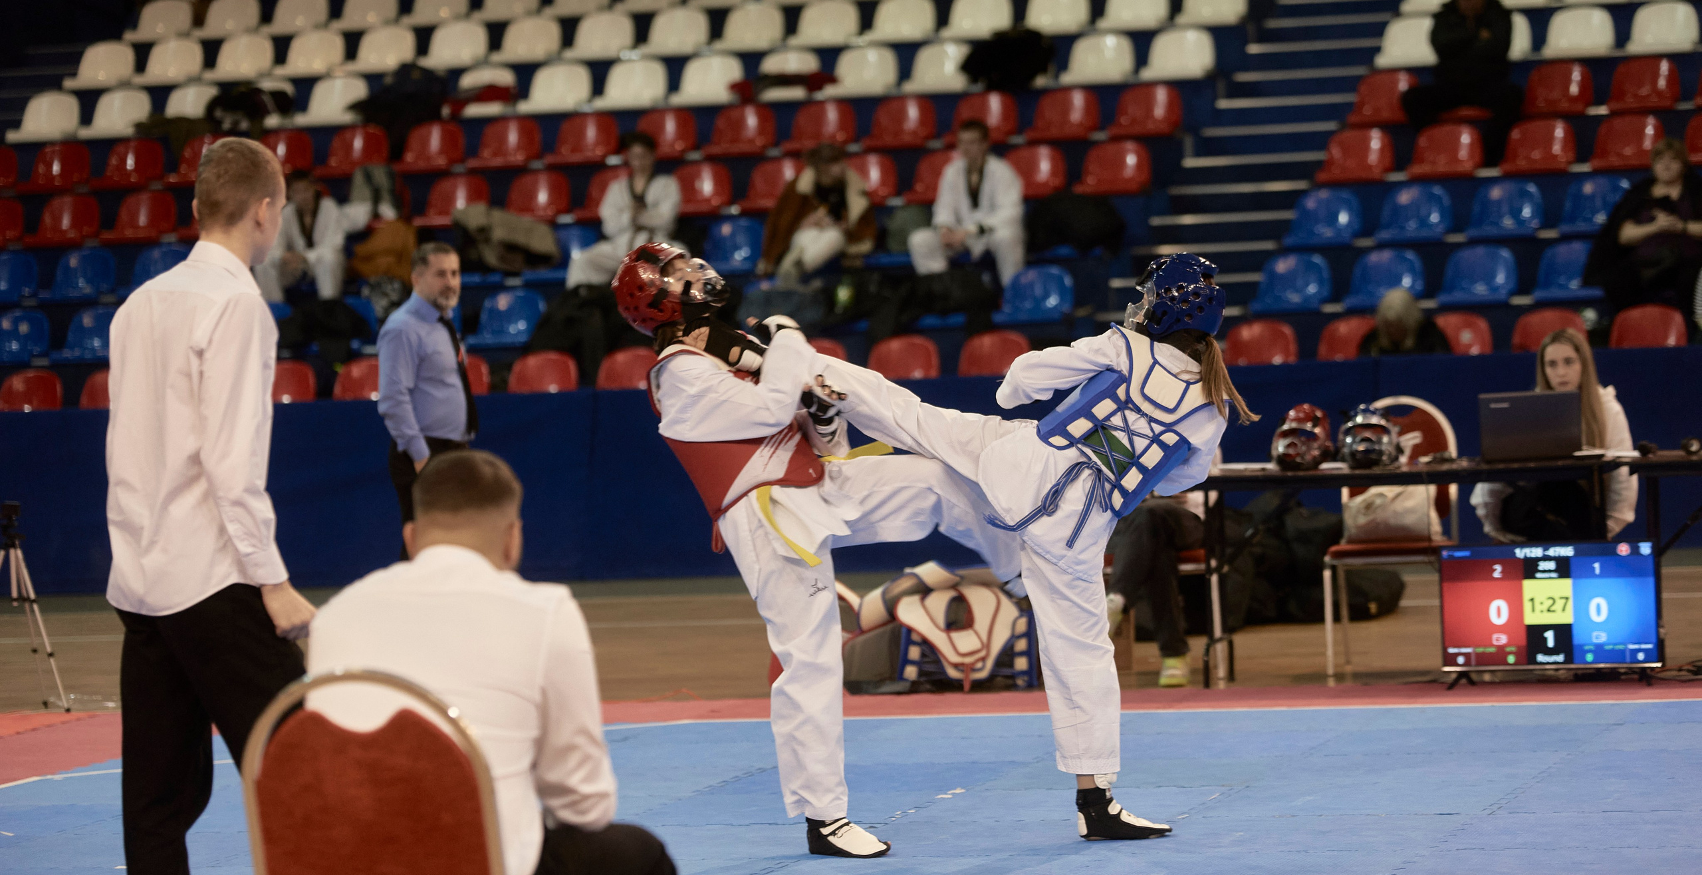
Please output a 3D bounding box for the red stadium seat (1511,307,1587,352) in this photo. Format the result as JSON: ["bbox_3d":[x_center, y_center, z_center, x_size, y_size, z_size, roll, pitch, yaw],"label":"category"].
[{"bbox_3d":[3.250,-0.451,26.512,0.390,0.290,0.380,-2,2,16],"label":"red stadium seat"}]

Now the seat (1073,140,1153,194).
[{"bbox_3d":[1.412,-1.464,30.906,0.400,0.300,0.360,-2,2,18],"label":"seat"}]

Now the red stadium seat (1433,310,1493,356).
[{"bbox_3d":[2.876,-0.457,27.115,0.400,0.295,0.380,-2,2,18],"label":"red stadium seat"}]

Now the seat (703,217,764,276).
[{"bbox_3d":[-0.744,-1.099,32.685,0.390,0.320,0.372,-2,2,16],"label":"seat"}]

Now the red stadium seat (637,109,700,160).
[{"bbox_3d":[-1.084,-1.714,32.241,0.400,0.295,0.380,-2,2,18],"label":"red stadium seat"}]

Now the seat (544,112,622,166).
[{"bbox_3d":[-1.537,-1.696,32.391,0.400,0.295,0.380,-2,2,18],"label":"seat"}]

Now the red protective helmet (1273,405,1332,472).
[{"bbox_3d":[1.580,0.000,19.850,0.205,0.240,0.265,-2,2,26],"label":"red protective helmet"}]

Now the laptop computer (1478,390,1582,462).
[{"bbox_3d":[2.362,-0.039,19.700,0.360,0.240,0.270,-3,2,-3],"label":"laptop computer"}]

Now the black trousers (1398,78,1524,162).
[{"bbox_3d":[3.267,-1.648,30.271,0.620,0.540,0.600,-2,2,16],"label":"black trousers"}]

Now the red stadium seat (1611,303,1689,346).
[{"bbox_3d":[3.759,-0.471,26.805,0.365,0.295,0.350,-2,2,16],"label":"red stadium seat"}]

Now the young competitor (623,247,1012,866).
[{"bbox_3d":[-0.084,0.293,14.800,0.990,1.590,0.530,-2,2,18],"label":"young competitor"}]

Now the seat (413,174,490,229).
[{"bbox_3d":[-2.414,-1.426,34.223,0.390,0.320,0.372,-2,2,16],"label":"seat"}]

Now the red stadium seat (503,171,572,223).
[{"bbox_3d":[-1.806,-1.346,31.936,0.400,0.300,0.360,-2,2,18],"label":"red stadium seat"}]

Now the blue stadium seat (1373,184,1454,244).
[{"bbox_3d":[3.132,-1.242,31.580,0.390,0.320,0.372,-2,2,16],"label":"blue stadium seat"}]

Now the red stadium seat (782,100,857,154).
[{"bbox_3d":[-0.176,-1.747,31.940,0.400,0.295,0.380,-2,2,18],"label":"red stadium seat"}]

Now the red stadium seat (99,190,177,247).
[{"bbox_3d":[-4.126,-1.266,32.679,0.400,0.300,0.360,-2,2,18],"label":"red stadium seat"}]

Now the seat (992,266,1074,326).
[{"bbox_3d":[0.924,-0.727,29.172,0.400,0.300,0.360,-2,2,18],"label":"seat"}]

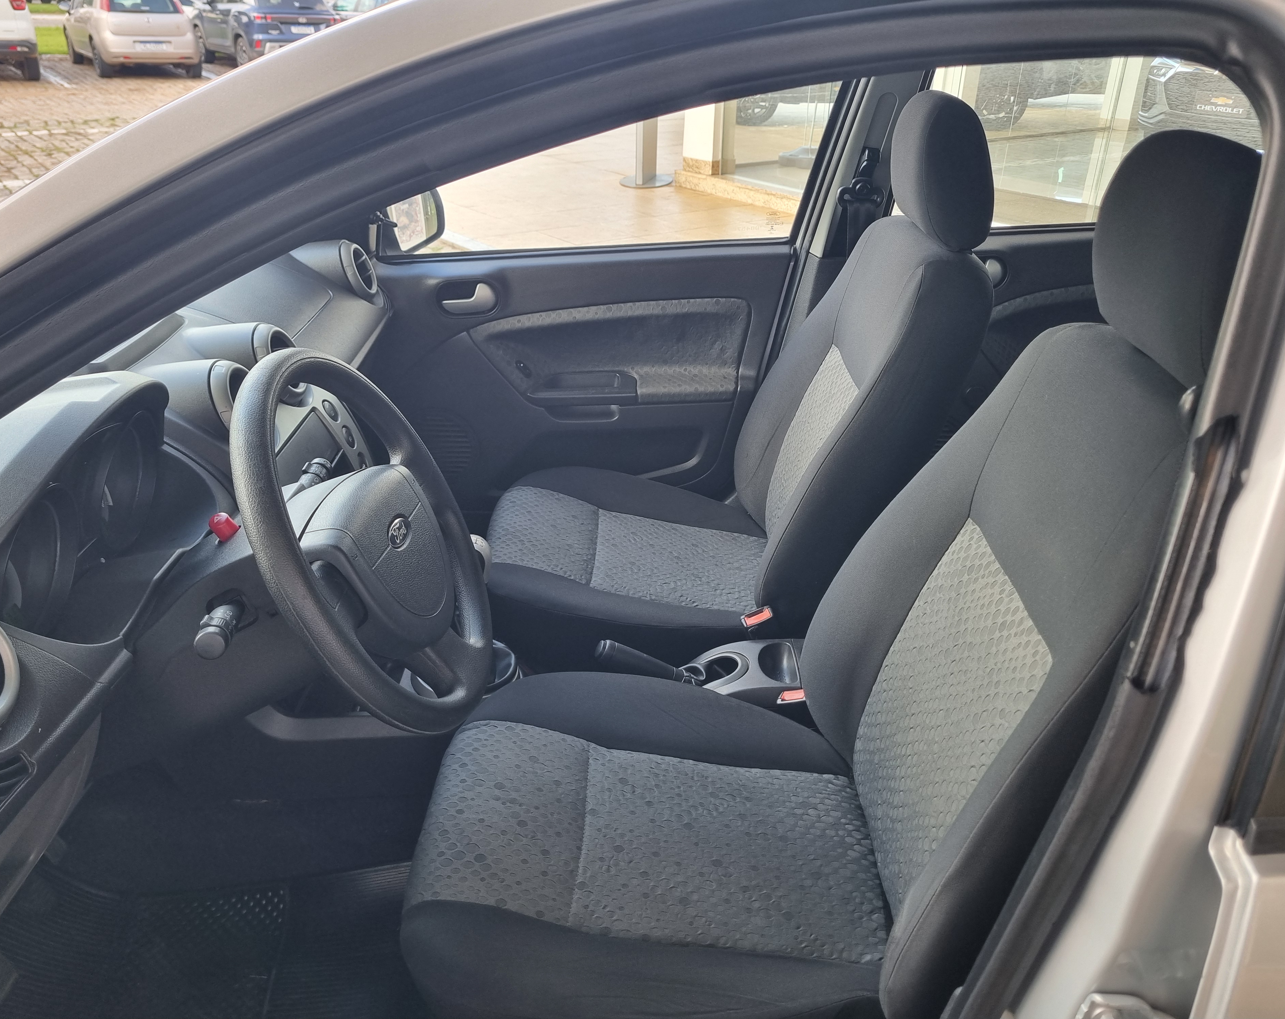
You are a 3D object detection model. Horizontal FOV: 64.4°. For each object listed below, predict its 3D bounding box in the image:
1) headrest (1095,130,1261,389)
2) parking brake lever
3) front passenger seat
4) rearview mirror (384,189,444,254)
[{"bbox_3d":[0.448,-0.202,0.825,0.120,0.200,0.260,-6,28,4],"label":"headrest"},{"bbox_3d":[0.011,0.217,1.448,0.175,0.045,0.038,15,28,-7],"label":"parking brake lever"},{"bbox_3d":[0.110,-0.147,1.643,0.770,0.985,0.510,1,28,0],"label":"front passenger seat"},{"bbox_3d":[-0.479,-0.577,2.010,0.110,0.145,0.200,7,29,11],"label":"rearview mirror"}]

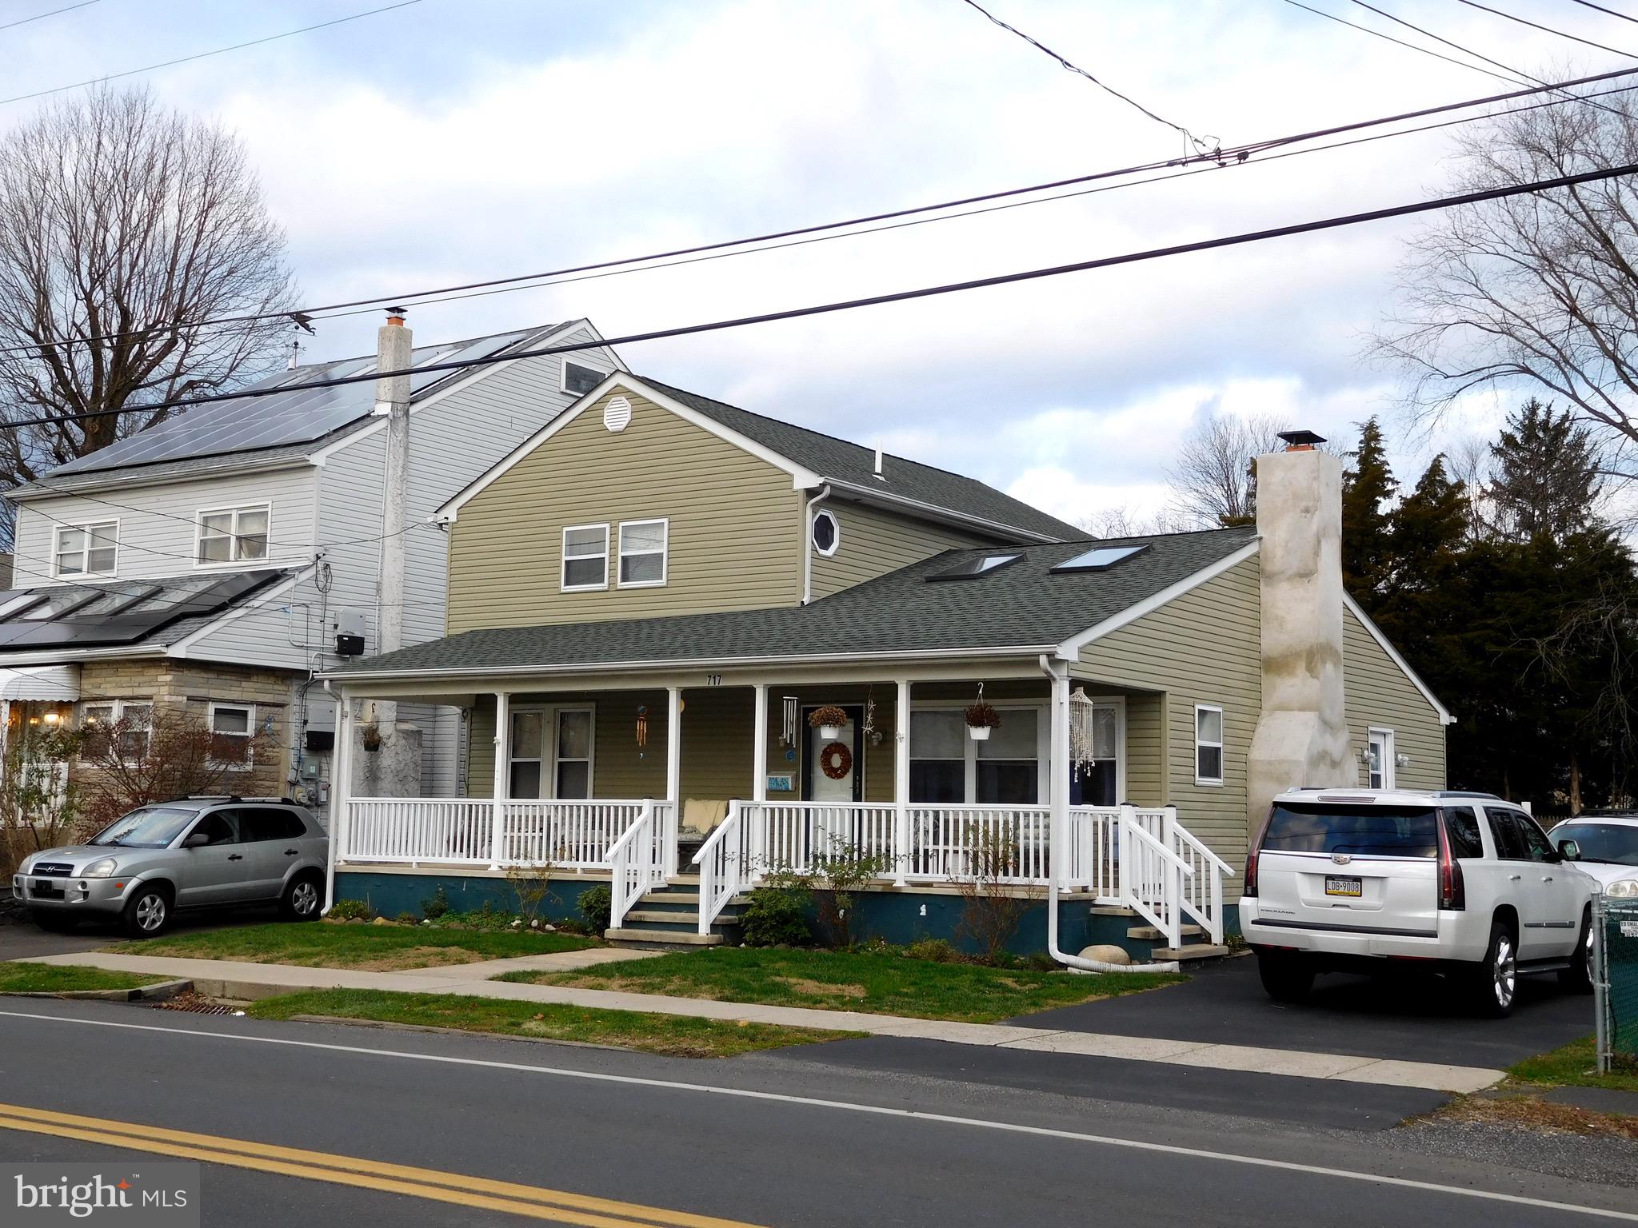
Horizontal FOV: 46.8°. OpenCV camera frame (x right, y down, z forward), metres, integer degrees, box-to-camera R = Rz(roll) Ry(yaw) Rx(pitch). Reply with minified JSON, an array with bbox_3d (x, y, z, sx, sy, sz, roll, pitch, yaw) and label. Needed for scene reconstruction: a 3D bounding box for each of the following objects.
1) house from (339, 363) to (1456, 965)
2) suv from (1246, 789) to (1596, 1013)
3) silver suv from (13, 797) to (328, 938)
[{"bbox_3d":[1.765,0.608,28.113,11.990,7.640,13.830,-3,-7,34],"label":"house"},{"bbox_3d":[5.866,2.658,17.815,2.050,1.890,5.180,-3,-7,36],"label":"suv"},{"bbox_3d":[-8.294,3.227,24.714,1.820,1.710,4.330,-2,-7,28],"label":"silver suv"}]

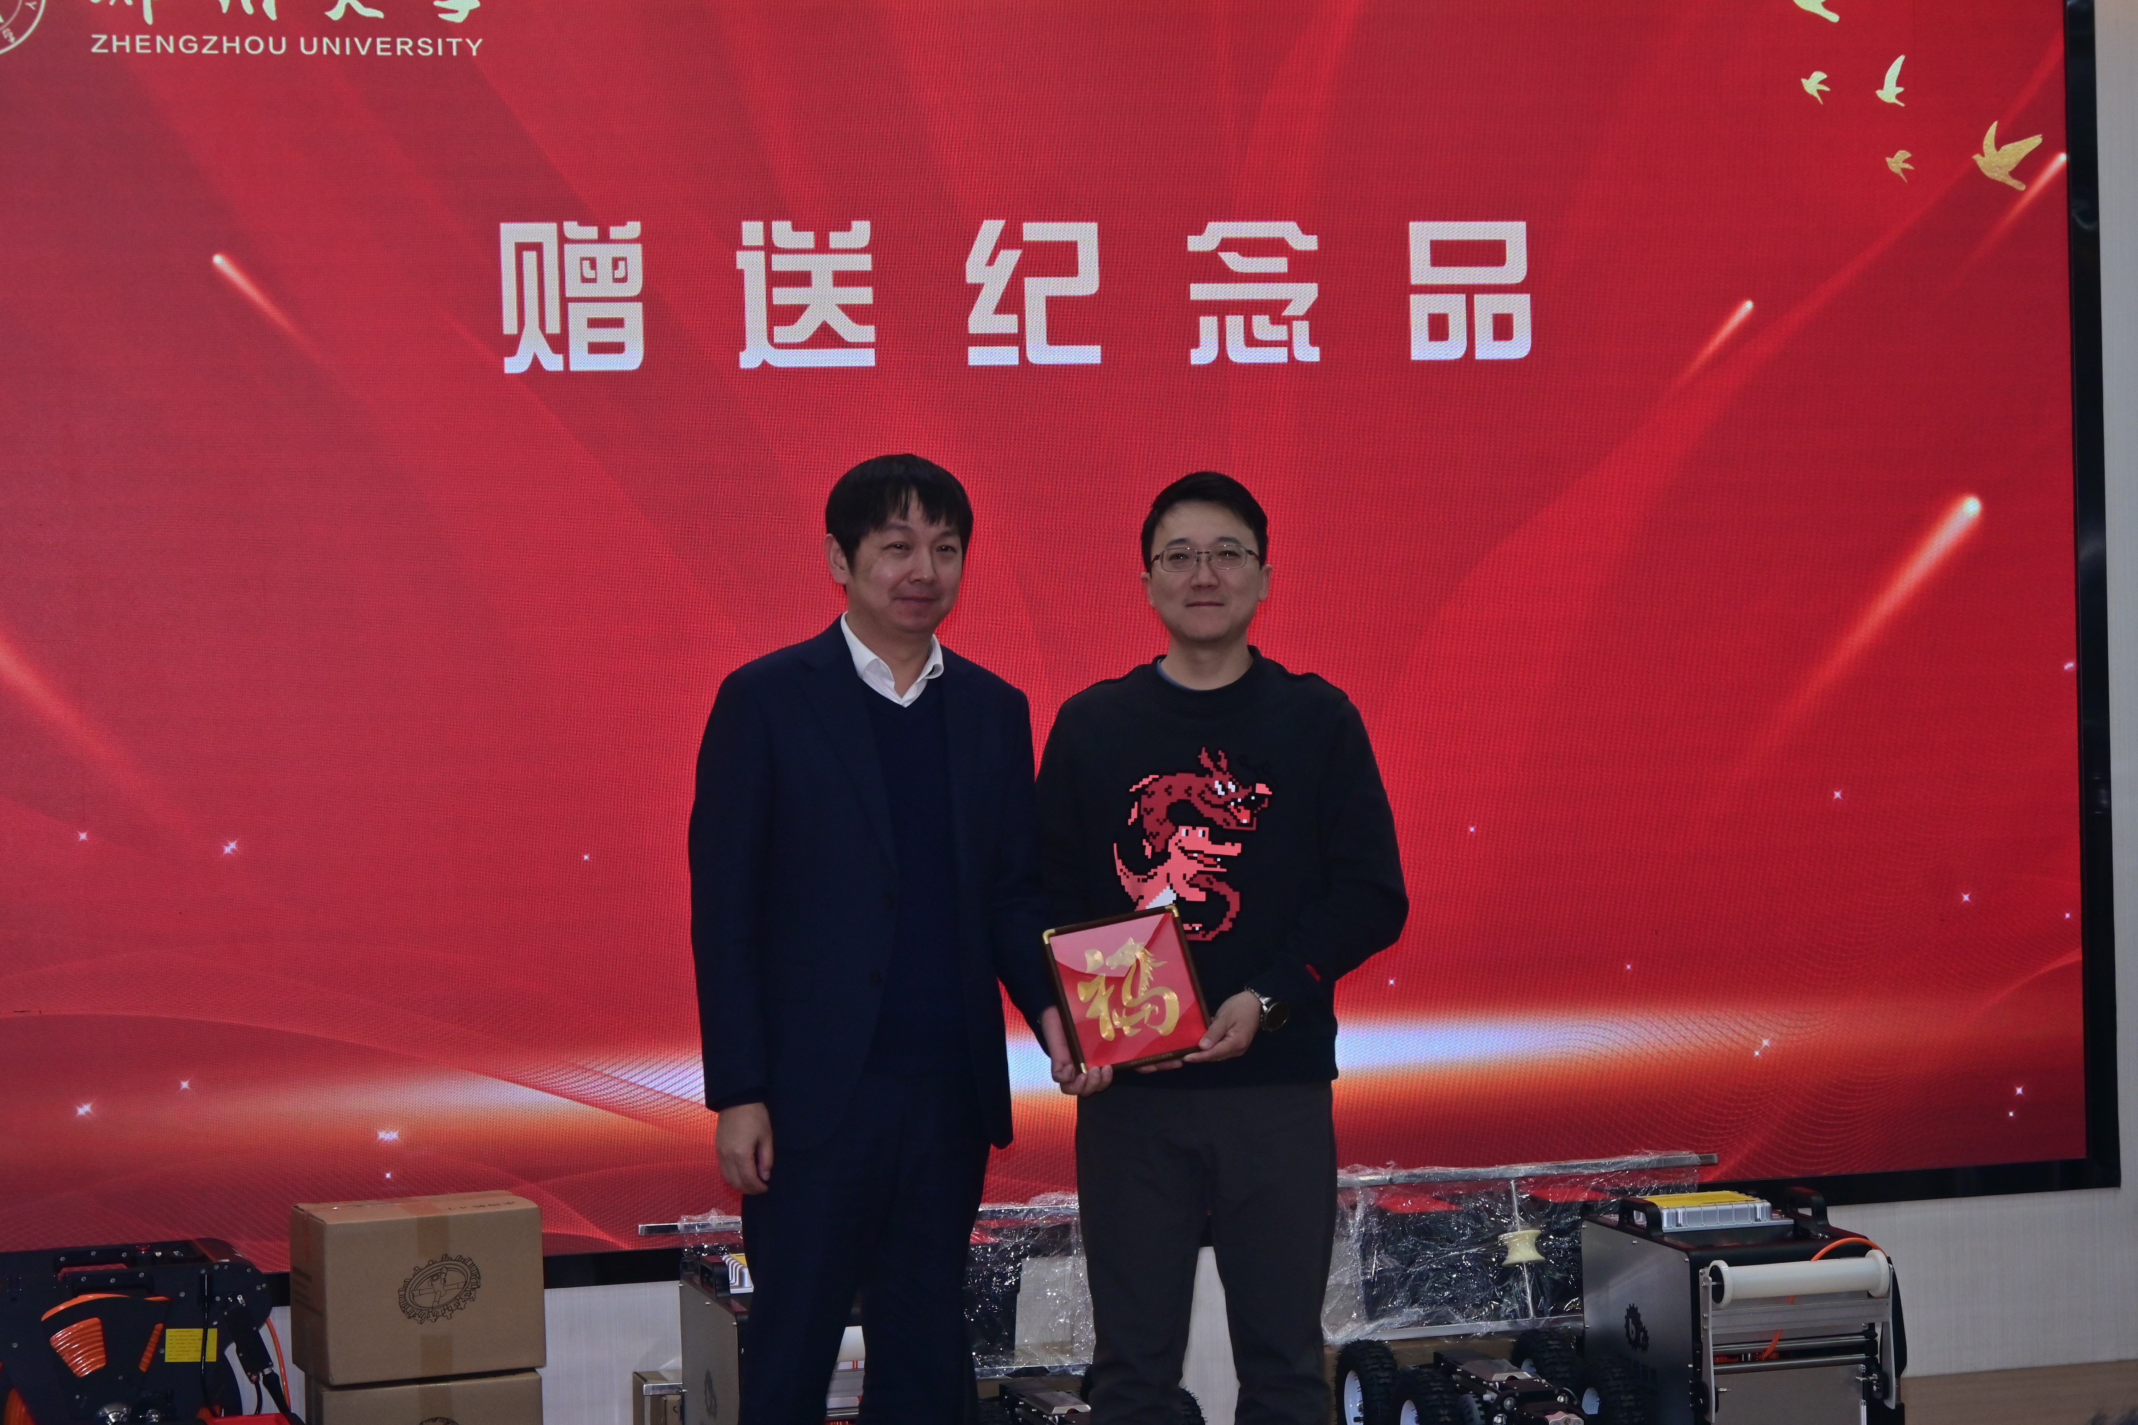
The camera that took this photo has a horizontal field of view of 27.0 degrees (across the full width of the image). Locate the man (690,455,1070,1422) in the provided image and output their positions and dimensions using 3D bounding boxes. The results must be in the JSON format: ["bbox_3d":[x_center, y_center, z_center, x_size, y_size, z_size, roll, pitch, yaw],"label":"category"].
[{"bbox_3d":[-0.235,0.530,6.060,0.540,1.755,0.420,-2,2,-26],"label":"man"}]

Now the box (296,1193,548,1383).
[{"bbox_3d":[-1.107,0.978,7.590,0.363,0.270,0.260,-2,2,-23],"label":"box"}]

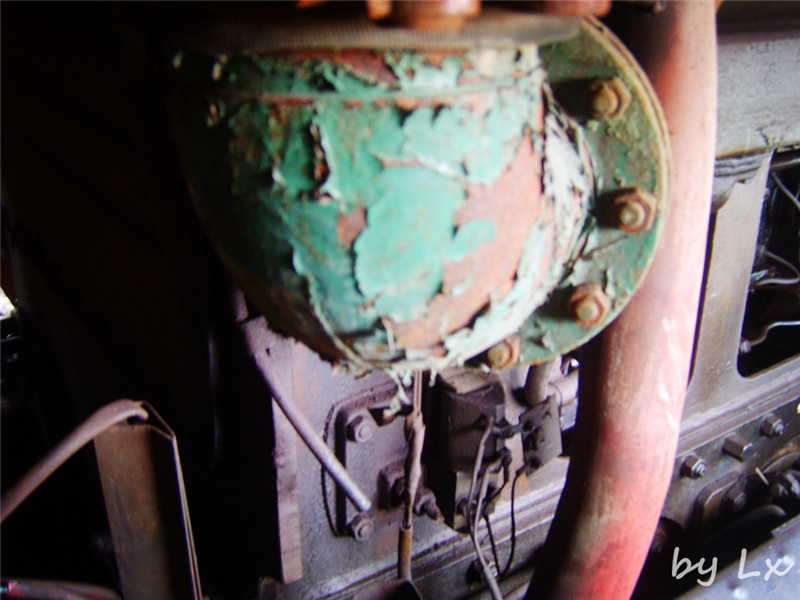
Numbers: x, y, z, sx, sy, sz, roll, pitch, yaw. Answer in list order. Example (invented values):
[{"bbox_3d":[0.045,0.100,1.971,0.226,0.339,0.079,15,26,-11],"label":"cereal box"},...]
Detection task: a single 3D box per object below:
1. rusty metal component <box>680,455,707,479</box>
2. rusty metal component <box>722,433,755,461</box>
[{"bbox_3d":[0.471,0.265,1.149,0.035,0.035,0.028,-13,24,-31],"label":"rusty metal component"},{"bbox_3d":[0.574,0.248,1.215,0.033,0.033,0.036,-13,24,-31],"label":"rusty metal component"}]

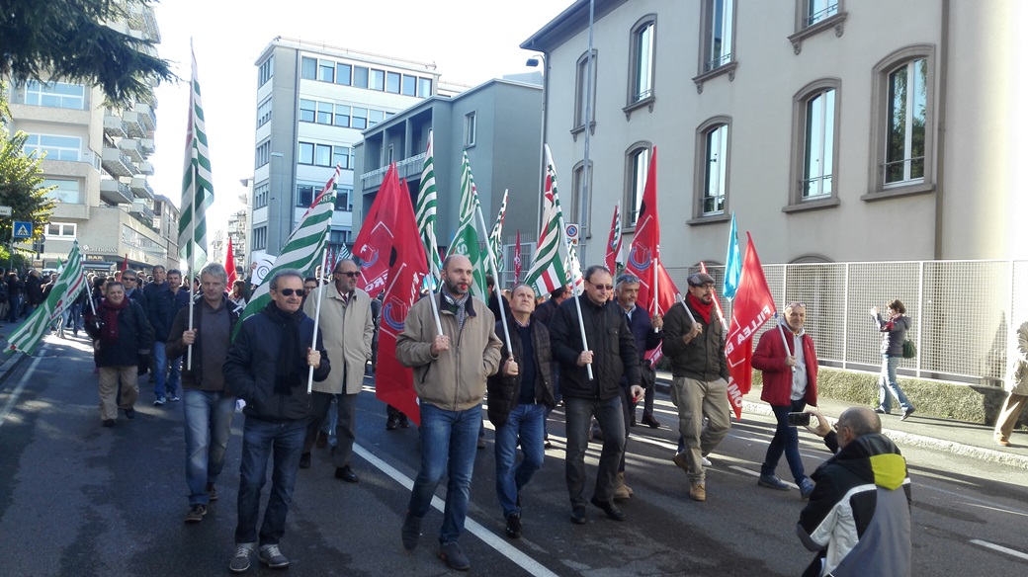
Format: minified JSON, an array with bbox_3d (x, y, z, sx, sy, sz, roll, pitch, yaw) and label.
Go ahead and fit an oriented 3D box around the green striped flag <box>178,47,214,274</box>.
[{"bbox_3d":[-2.062,-0.837,4.950,0.260,1.470,0.260,2,0,12],"label":"green striped flag"}]

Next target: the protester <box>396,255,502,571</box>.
[{"bbox_3d":[-0.383,0.721,4.450,0.620,1.790,0.520,2,0,-22],"label":"protester"}]

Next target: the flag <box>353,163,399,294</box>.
[{"bbox_3d":[-1.283,-0.564,7.200,0.500,1.280,0.360,2,0,23],"label":"flag"}]

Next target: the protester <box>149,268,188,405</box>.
[{"bbox_3d":[-4.482,0.605,9.949,0.530,1.742,0.420,2,0,-27],"label":"protester"}]

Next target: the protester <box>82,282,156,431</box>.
[{"bbox_3d":[-4.555,0.755,8.800,0.680,1.660,0.520,2,0,-26],"label":"protester"}]

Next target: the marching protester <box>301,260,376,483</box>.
[{"bbox_3d":[-1.476,0.676,6.380,0.590,1.830,0.480,2,0,-27],"label":"marching protester"}]

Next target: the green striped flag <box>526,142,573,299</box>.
[{"bbox_3d":[0.260,-0.509,5.650,0.340,1.120,0.360,2,0,18],"label":"green striped flag"}]

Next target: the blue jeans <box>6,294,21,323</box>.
[{"bbox_3d":[-16.406,0.664,25.000,0.360,0.910,0.380,2,0,-29],"label":"blue jeans"}]

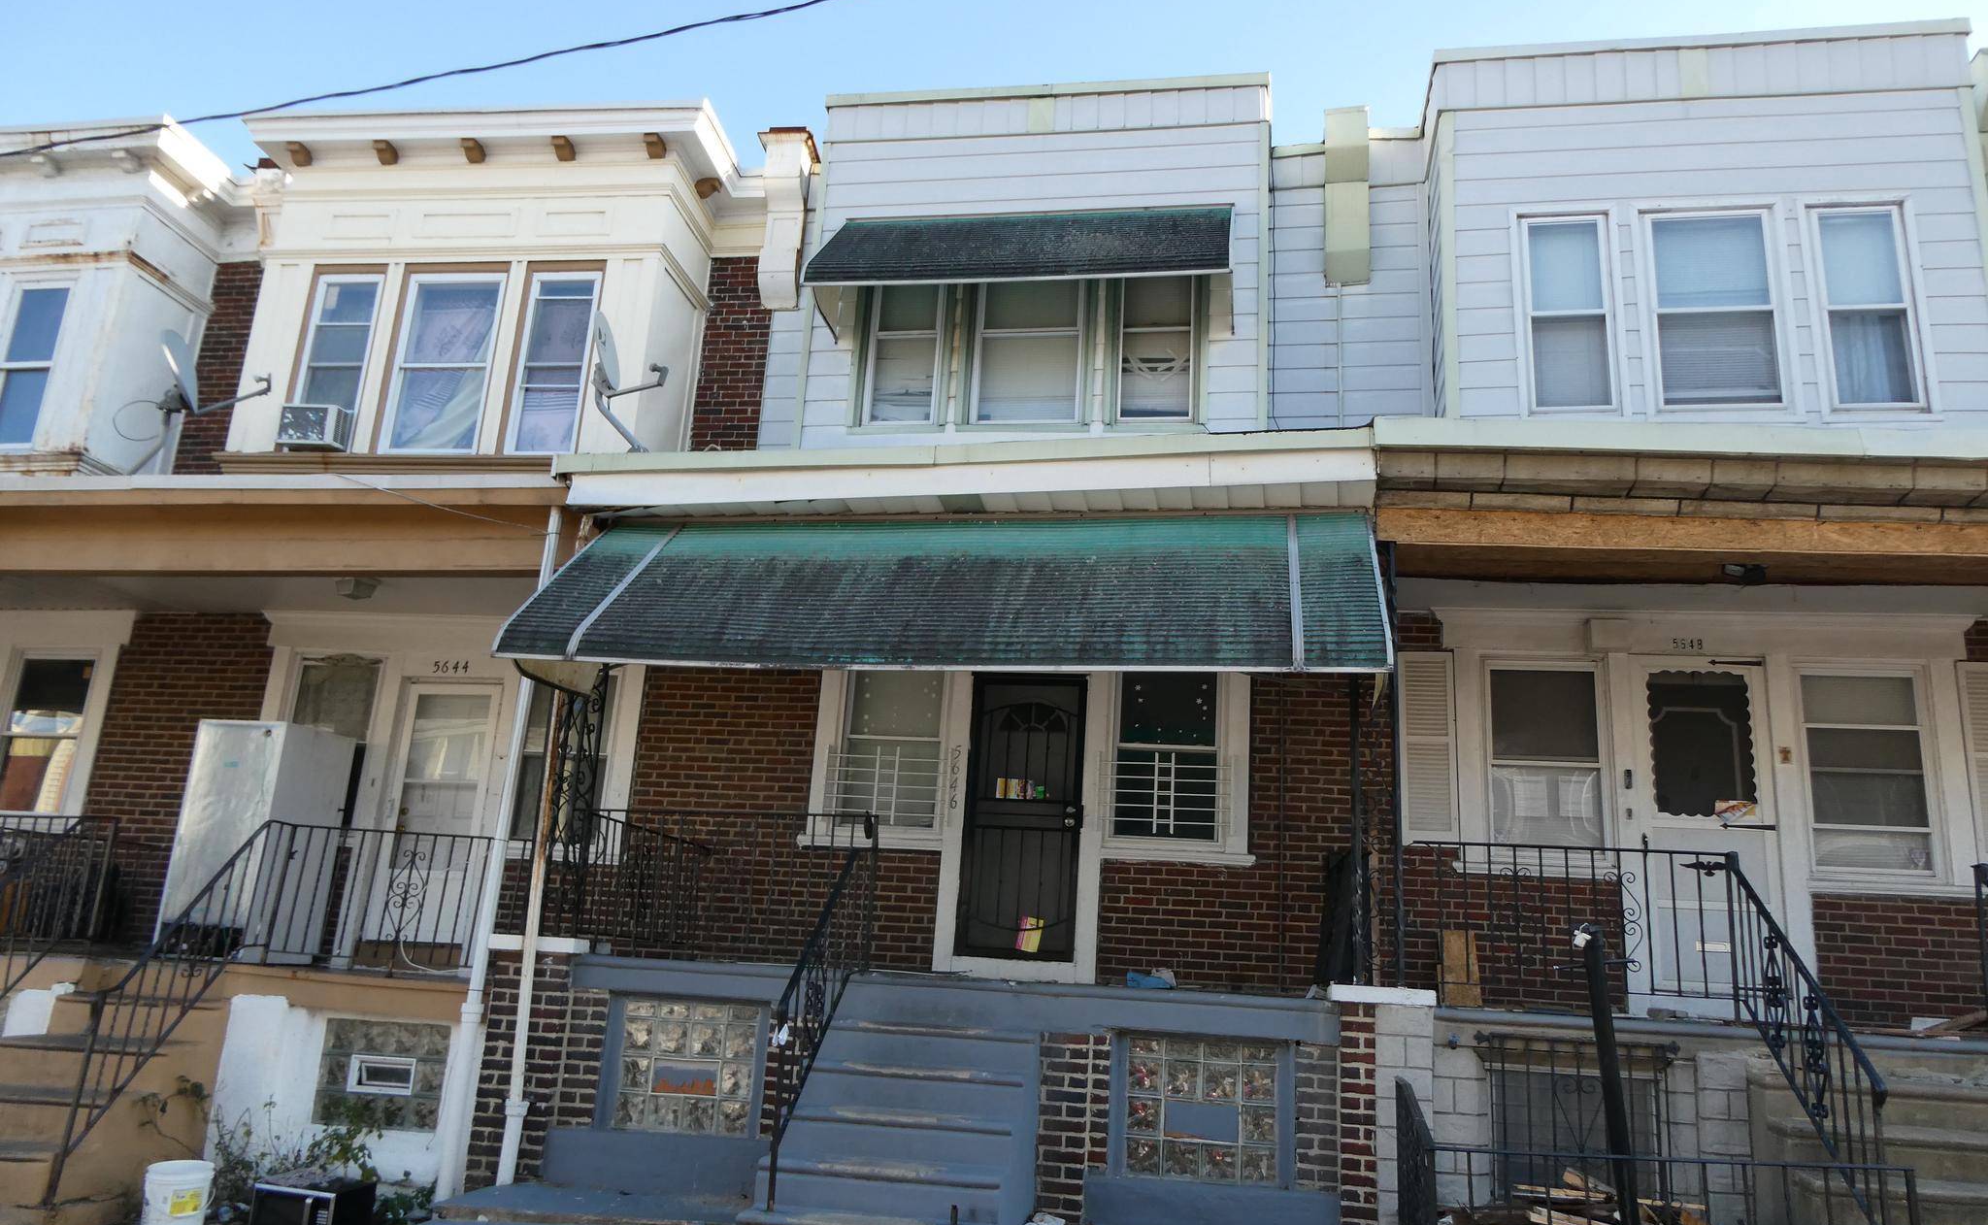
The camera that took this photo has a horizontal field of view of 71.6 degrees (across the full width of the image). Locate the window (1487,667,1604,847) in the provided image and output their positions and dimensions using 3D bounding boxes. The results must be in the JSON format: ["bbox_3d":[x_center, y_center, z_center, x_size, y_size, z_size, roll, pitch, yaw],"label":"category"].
[{"bbox_3d":[3.807,0.987,9.515,0.714,1.263,0.090,1,-16,10],"label":"window"}]

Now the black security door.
[{"bbox_3d":[0.209,1.458,9.956,0.852,2.032,0.060,1,-16,10],"label":"black security door"}]

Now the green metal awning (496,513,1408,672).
[{"bbox_3d":[-0.258,-0.153,7.424,4.505,1.155,1.040,1,-16,10],"label":"green metal awning"}]

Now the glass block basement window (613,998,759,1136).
[{"bbox_3d":[-1.685,2.502,7.580,0.778,0.663,0.090,1,-16,10],"label":"glass block basement window"}]

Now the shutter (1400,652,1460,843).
[{"bbox_3d":[3.024,0.931,9.582,0.371,1.337,0.045,1,-16,10],"label":"shutter"}]

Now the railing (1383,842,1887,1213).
[{"bbox_3d":[2.752,1.803,6.181,1.635,1.647,1.500,1,-16,10],"label":"railing"}]

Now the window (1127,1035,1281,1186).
[{"bbox_3d":[1.068,2.559,7.090,0.763,0.662,0.090,1,-16,10],"label":"window"}]

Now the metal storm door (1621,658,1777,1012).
[{"bbox_3d":[4.742,1.409,9.191,0.881,2.287,0.060,1,-16,10],"label":"metal storm door"}]

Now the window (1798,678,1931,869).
[{"bbox_3d":[5.778,1.045,9.159,0.704,1.308,0.090,1,-16,10],"label":"window"}]

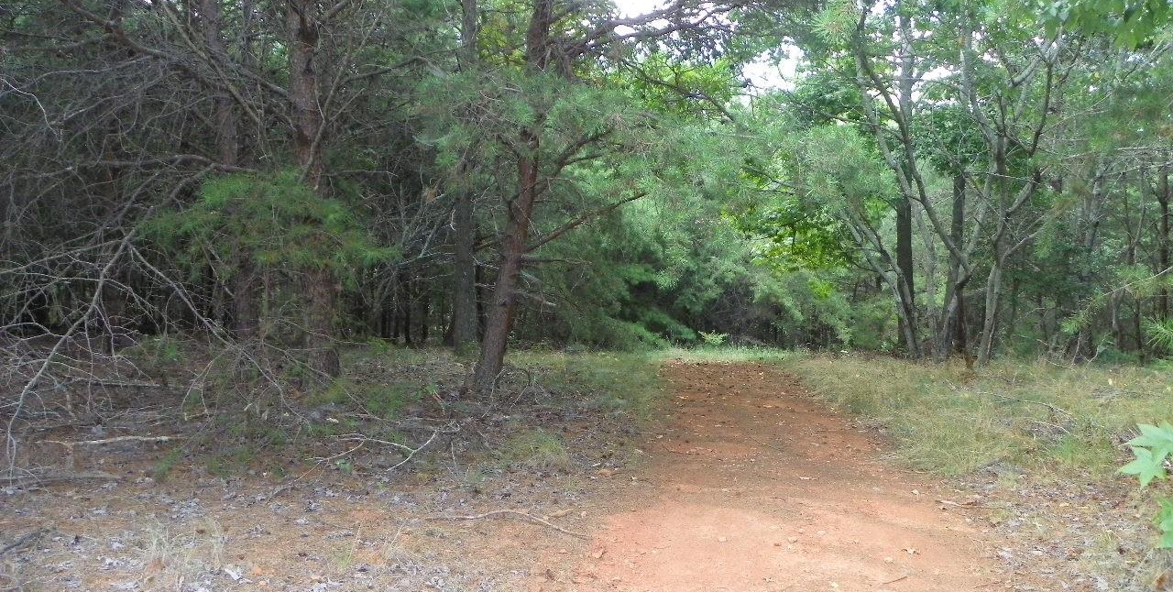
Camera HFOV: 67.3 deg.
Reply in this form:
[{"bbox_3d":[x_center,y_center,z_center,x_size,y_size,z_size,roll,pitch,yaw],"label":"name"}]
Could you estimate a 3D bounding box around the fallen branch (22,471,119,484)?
[{"bbox_3d":[-3.809,1.341,6.512,0.700,0.060,0.090,0,2,-2],"label":"fallen branch"}]

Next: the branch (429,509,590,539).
[{"bbox_3d":[-0.469,1.379,5.319,1.030,0.050,0.220,1,2,19],"label":"branch"}]

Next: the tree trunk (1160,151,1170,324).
[{"bbox_3d":[9.524,-0.988,14.500,0.160,2.800,0.160,0,2,0],"label":"tree trunk"}]

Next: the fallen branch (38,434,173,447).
[{"bbox_3d":[-4.325,1.297,7.919,1.160,0.070,0.120,0,2,-4],"label":"fallen branch"}]

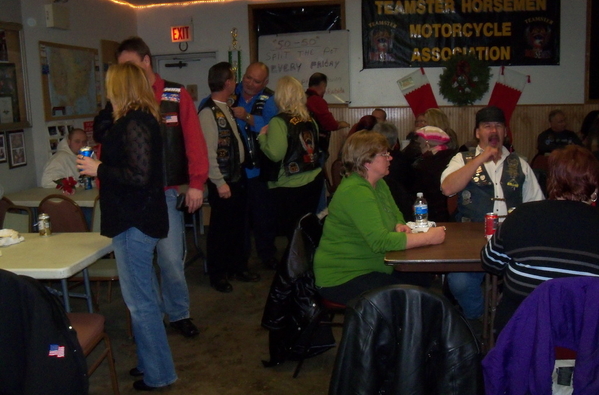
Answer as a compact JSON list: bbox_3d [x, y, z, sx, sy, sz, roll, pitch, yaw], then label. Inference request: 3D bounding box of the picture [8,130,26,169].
[{"bbox_3d":[-2.472,-0.424,5.299,0.020,0.300,0.250,0,10,6],"label":"picture"}]

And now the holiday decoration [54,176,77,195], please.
[{"bbox_3d":[-1.891,-0.098,4.866,0.160,0.150,0.140,0,10,8],"label":"holiday decoration"}]

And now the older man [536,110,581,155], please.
[{"bbox_3d":[2.830,-0.322,6.671,0.560,1.270,0.750,2,10,16],"label":"older man"}]

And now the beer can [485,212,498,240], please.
[{"bbox_3d":[0.996,0.147,3.133,0.066,0.122,0.066,-1,10,0],"label":"beer can"}]

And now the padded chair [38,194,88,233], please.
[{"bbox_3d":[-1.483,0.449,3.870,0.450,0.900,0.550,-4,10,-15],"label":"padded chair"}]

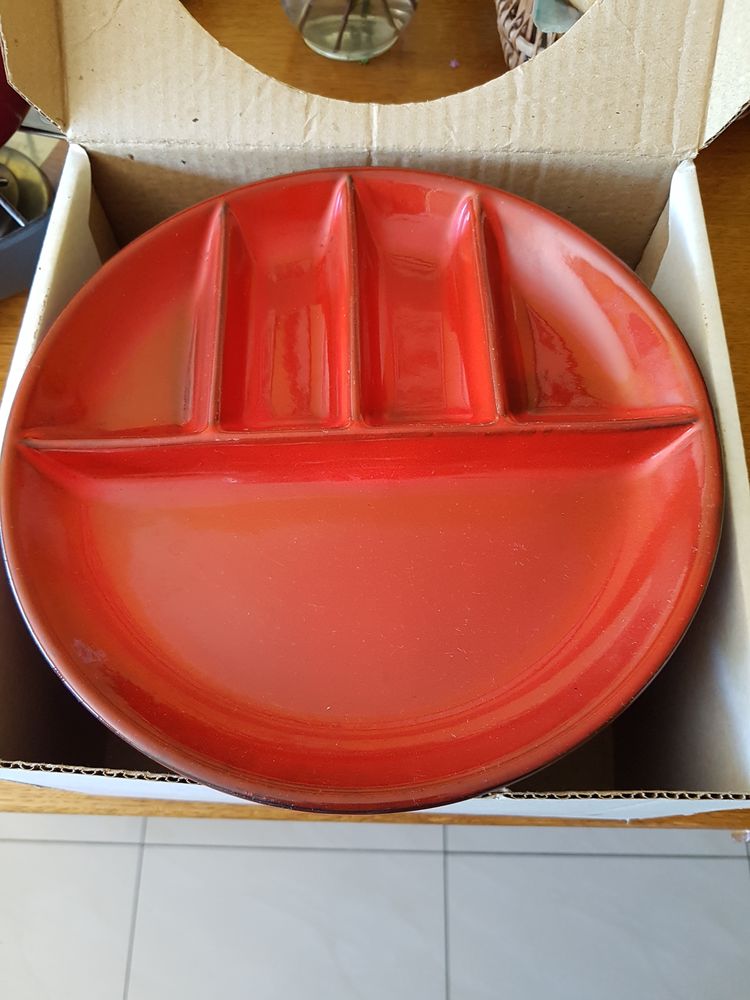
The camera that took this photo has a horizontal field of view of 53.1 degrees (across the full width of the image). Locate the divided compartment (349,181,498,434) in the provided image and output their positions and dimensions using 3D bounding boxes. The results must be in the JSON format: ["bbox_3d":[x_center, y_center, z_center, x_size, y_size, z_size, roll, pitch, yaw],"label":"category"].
[{"bbox_3d":[0.017,-0.076,0.296,0.051,0.020,0.118,-2,65,0],"label":"divided compartment"}]

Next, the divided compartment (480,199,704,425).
[{"bbox_3d":[0.077,-0.073,0.293,0.067,0.020,0.108,-2,65,0],"label":"divided compartment"}]

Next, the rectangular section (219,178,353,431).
[{"bbox_3d":[-0.034,-0.075,0.297,0.051,0.020,0.118,-2,65,0],"label":"rectangular section"}]

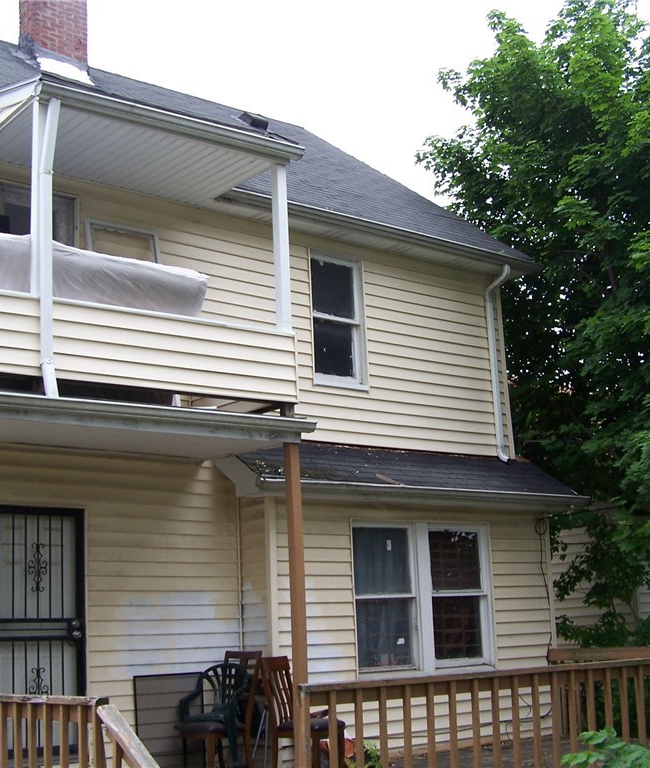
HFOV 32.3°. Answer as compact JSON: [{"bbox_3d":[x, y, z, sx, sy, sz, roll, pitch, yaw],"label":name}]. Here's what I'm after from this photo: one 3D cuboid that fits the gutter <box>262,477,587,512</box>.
[{"bbox_3d":[1.178,1.138,11.477,4.520,0.140,0.140,7,-15,-37],"label":"gutter"}]

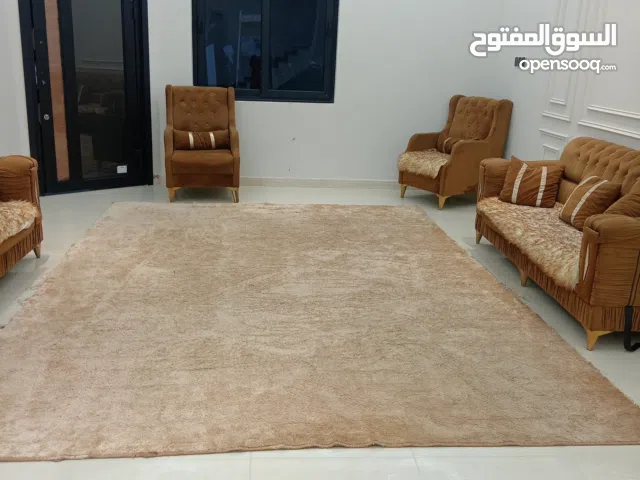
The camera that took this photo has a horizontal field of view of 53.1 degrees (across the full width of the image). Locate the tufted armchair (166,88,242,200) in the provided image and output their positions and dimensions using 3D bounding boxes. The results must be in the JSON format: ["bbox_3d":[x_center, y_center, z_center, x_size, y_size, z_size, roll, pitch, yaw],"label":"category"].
[{"bbox_3d":[-1.175,-0.974,6.407,0.710,1.055,0.830,-1,17,-12],"label":"tufted armchair"}]

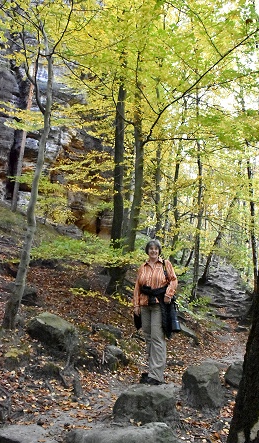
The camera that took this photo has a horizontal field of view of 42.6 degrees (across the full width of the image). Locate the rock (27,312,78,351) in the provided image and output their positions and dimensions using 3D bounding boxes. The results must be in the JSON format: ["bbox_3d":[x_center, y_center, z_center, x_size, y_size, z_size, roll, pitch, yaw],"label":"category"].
[{"bbox_3d":[-1.250,1.790,5.400,0.680,0.470,0.520,-1,-10,11],"label":"rock"}]

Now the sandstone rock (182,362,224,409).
[{"bbox_3d":[0.885,1.965,4.000,0.450,0.430,0.400,1,-10,0],"label":"sandstone rock"}]

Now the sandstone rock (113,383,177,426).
[{"bbox_3d":[0.165,1.965,3.580,0.660,0.320,0.480,2,-10,-3],"label":"sandstone rock"}]

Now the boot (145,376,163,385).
[{"bbox_3d":[0.275,1.785,3.790,0.270,0.120,0.105,11,-14,-44],"label":"boot"}]

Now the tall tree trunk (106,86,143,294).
[{"bbox_3d":[-0.130,-1.020,9.000,0.880,5.700,0.600,1,-10,0],"label":"tall tree trunk"}]

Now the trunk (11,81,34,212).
[{"bbox_3d":[-3.950,-2.900,12.440,0.240,5.150,0.240,4,-10,0],"label":"trunk"}]

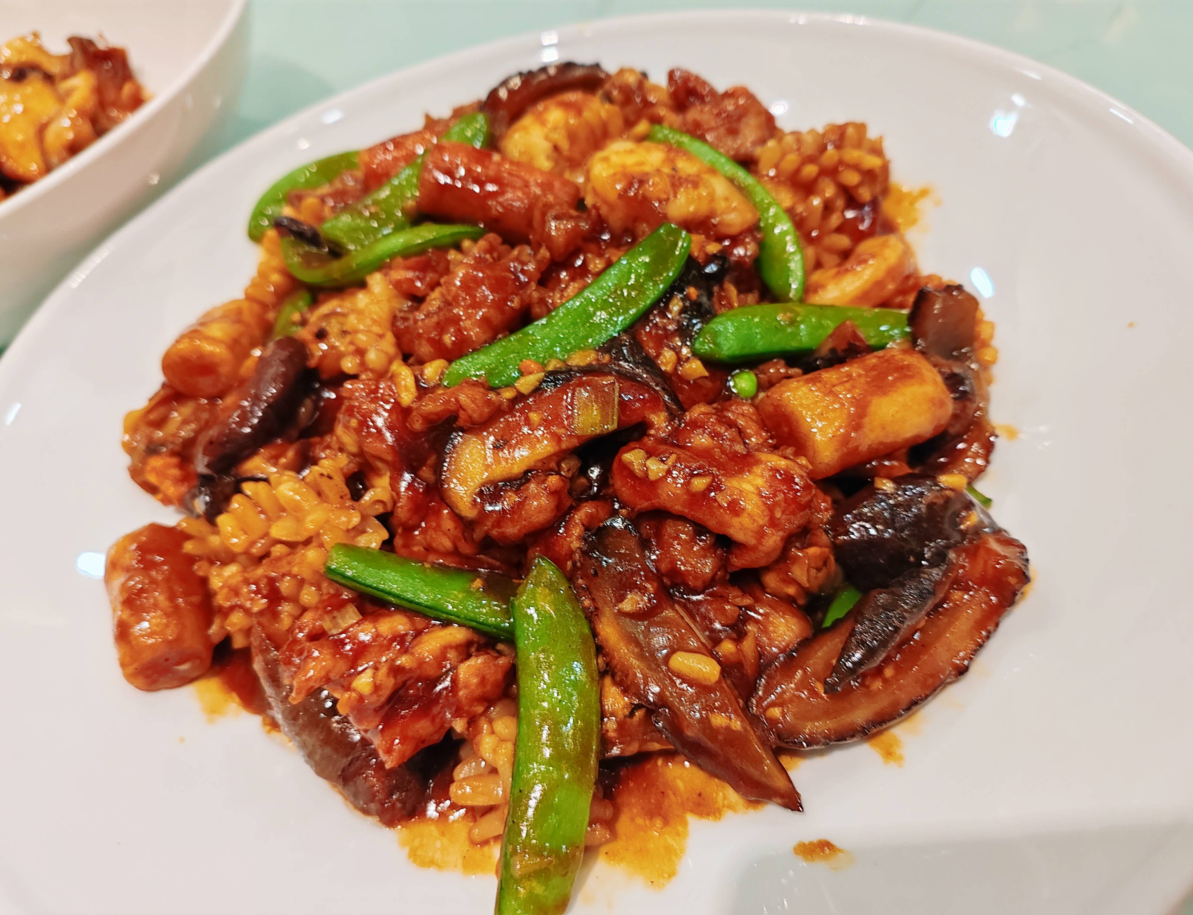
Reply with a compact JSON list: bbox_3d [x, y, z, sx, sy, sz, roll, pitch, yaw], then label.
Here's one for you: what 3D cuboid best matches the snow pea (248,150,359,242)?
[{"bbox_3d":[-0.076,-0.072,0.260,0.038,0.010,0.016,-30,71,-6],"label":"snow pea"}]

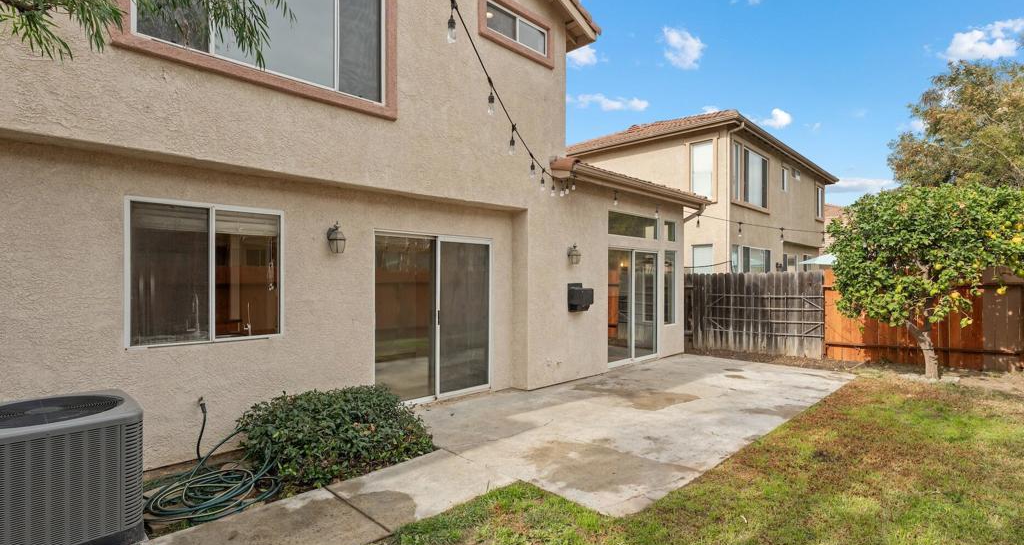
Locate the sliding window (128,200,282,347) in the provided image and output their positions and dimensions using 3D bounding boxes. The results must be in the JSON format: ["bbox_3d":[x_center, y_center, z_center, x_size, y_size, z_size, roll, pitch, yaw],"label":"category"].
[{"bbox_3d":[-2.767,0.009,4.189,1.213,1.249,0.100,1,0,-44],"label":"sliding window"}]

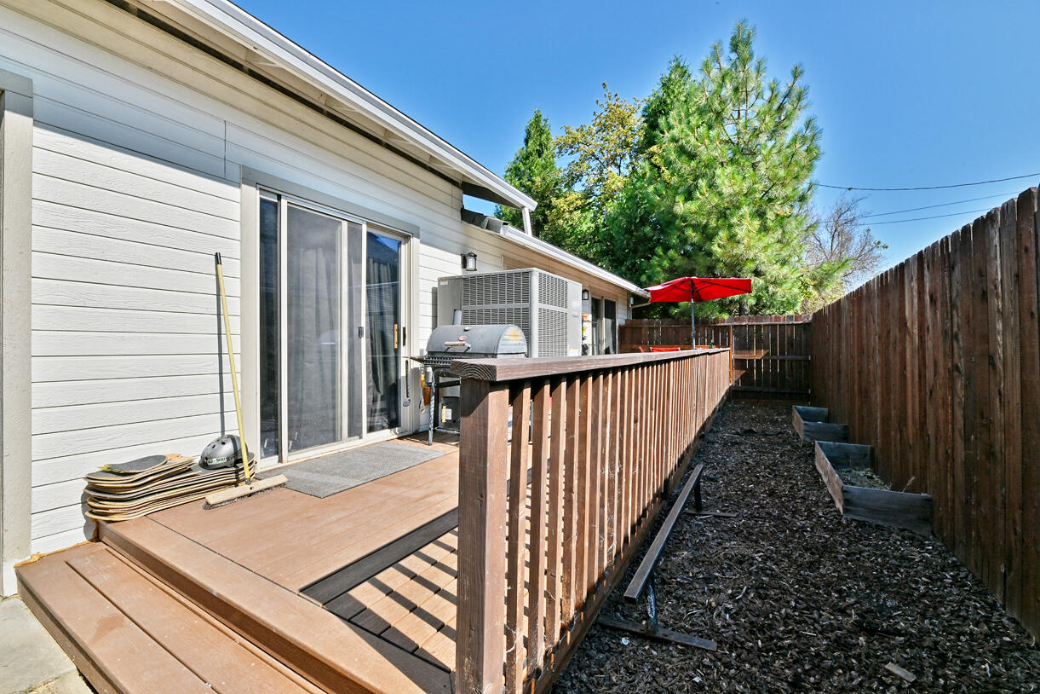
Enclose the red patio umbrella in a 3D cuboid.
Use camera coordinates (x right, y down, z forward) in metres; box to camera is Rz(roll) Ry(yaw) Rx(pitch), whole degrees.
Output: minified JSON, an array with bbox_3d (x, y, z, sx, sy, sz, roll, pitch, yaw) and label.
[{"bbox_3d":[3.590,-0.287,8.200,2.200,2.350,2.200,0,0,31],"label":"red patio umbrella"}]

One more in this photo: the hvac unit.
[{"bbox_3d":[-0.076,0.001,4.460,1.150,1.420,1.150,0,0,31],"label":"hvac unit"}]

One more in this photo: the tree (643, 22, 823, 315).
[{"bbox_3d":[6.300,-4.225,12.000,5.200,10.750,5.200,0,0,31],"label":"tree"}]

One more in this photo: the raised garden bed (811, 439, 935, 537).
[{"bbox_3d":[2.759,1.053,3.281,0.440,0.225,1.500,0,0,31],"label":"raised garden bed"}]

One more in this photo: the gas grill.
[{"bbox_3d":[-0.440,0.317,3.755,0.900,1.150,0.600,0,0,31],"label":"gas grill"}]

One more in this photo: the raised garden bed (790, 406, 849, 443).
[{"bbox_3d":[4.070,1.043,5.525,0.450,0.230,1.550,0,0,31],"label":"raised garden bed"}]

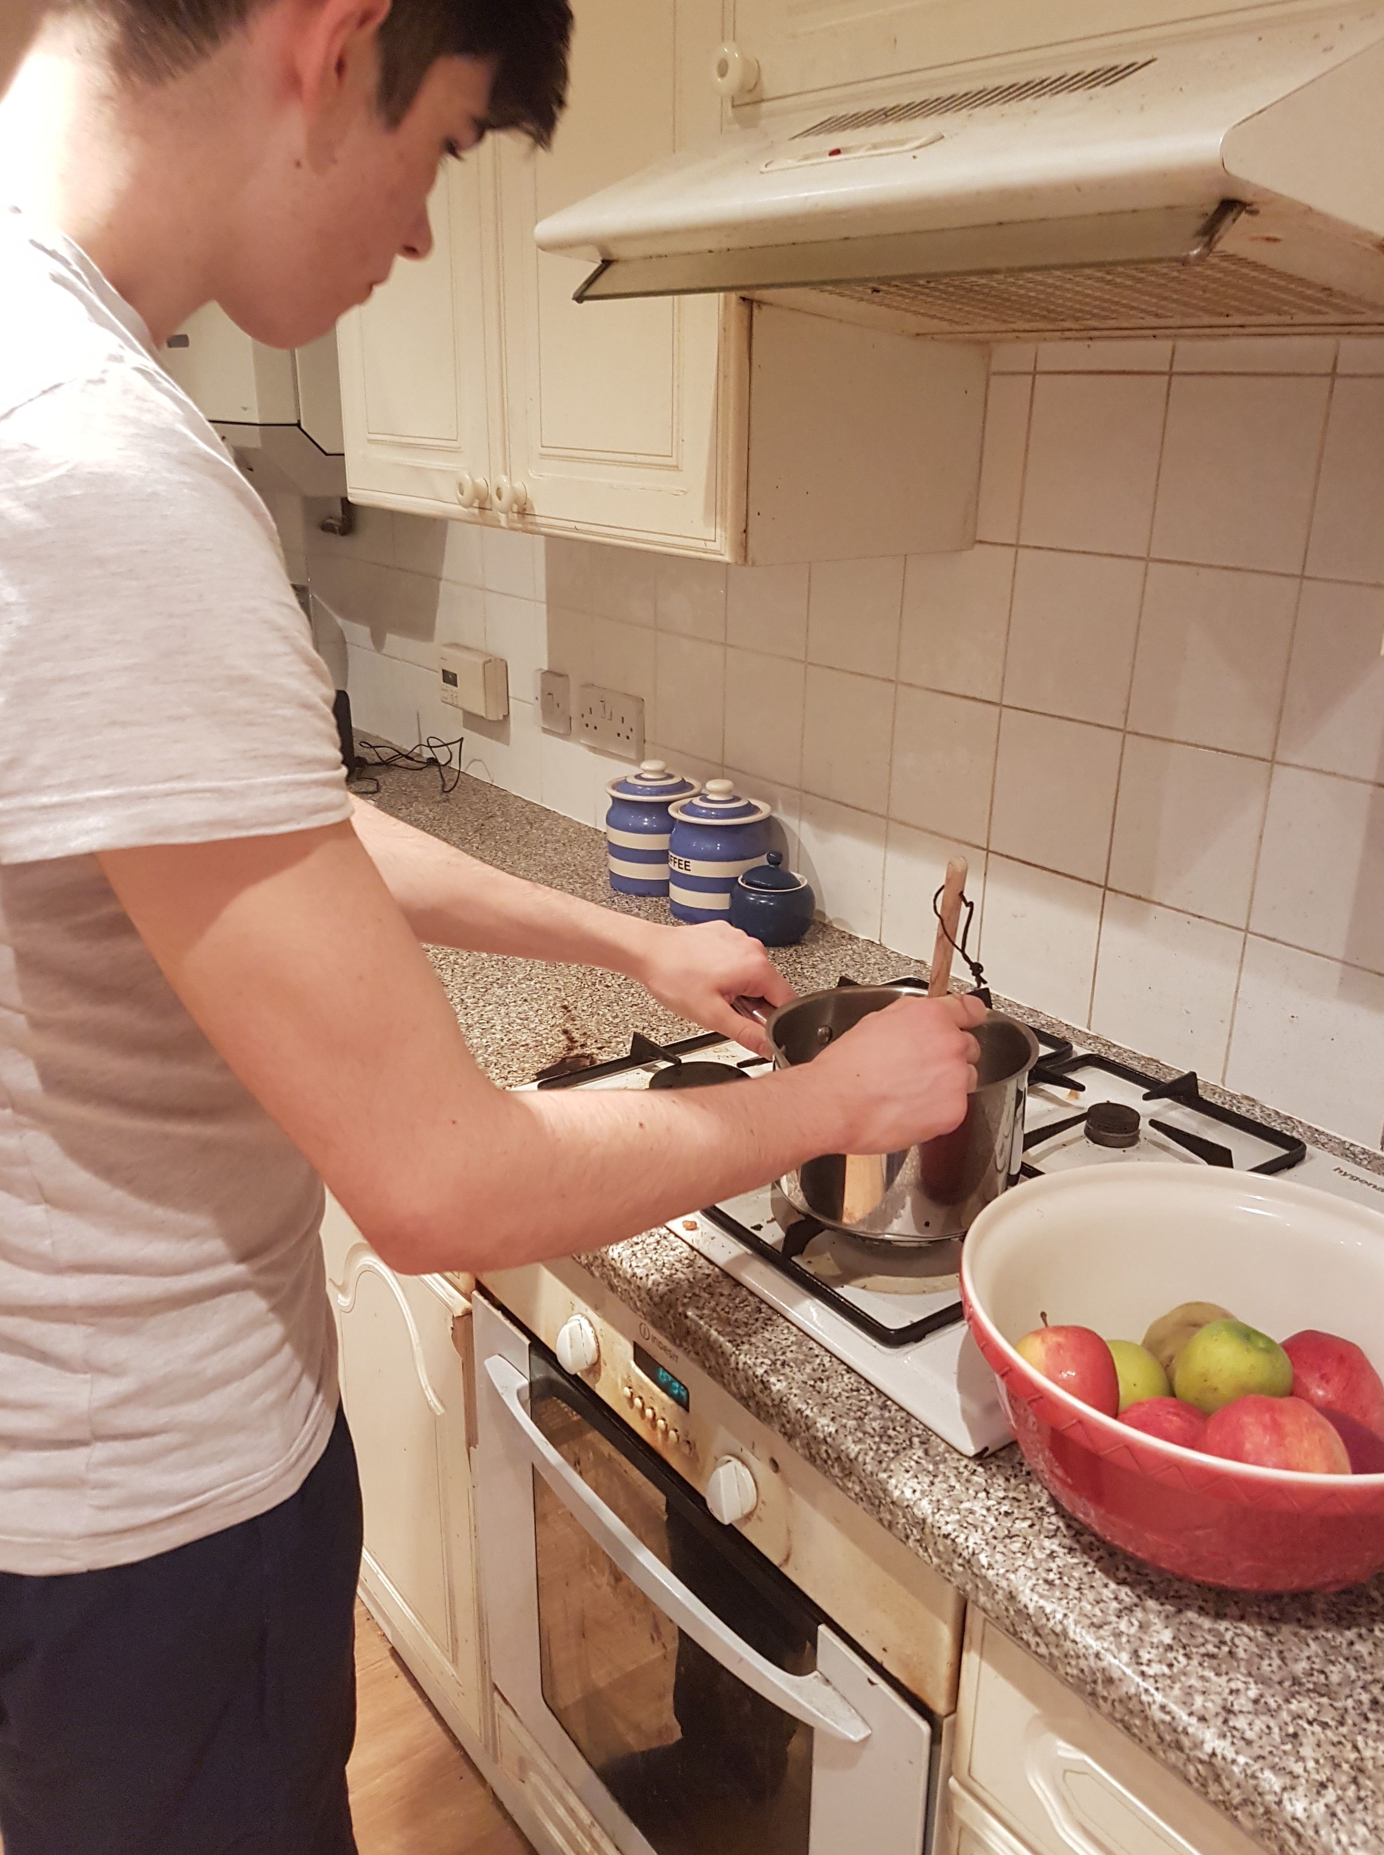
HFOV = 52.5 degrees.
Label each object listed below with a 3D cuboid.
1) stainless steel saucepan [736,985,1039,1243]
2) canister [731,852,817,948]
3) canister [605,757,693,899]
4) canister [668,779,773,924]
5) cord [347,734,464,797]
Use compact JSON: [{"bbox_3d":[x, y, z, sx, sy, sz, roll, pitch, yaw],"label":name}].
[{"bbox_3d":[0.081,0.112,1.066,0.358,0.130,0.192,16,24,35],"label":"stainless steel saucepan"},{"bbox_3d":[0.096,-0.038,1.654,0.101,0.103,0.101,1,20,0],"label":"canister"},{"bbox_3d":[-0.049,-0.135,1.827,0.124,0.163,0.124,1,20,0],"label":"canister"},{"bbox_3d":[0.034,-0.100,1.732,0.125,0.163,0.125,1,20,0],"label":"canister"},{"bbox_3d":[-0.475,-0.278,2.319,0.170,0.080,0.280,-14,25,-35],"label":"cord"}]

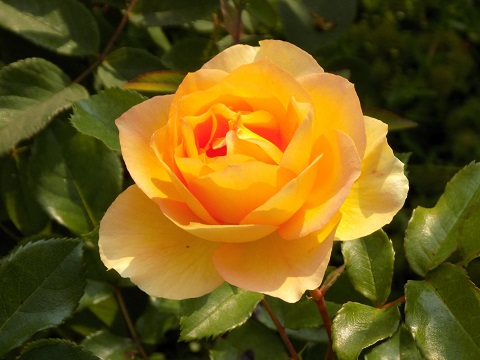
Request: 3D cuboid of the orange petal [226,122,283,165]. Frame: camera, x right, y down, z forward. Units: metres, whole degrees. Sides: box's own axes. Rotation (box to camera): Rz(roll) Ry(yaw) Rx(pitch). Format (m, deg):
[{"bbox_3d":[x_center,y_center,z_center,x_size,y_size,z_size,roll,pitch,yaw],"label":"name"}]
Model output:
[{"bbox_3d":[0.005,-0.012,1.018,0.019,0.015,0.010,-8,34,-2],"label":"orange petal"}]

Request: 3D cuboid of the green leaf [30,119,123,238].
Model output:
[{"bbox_3d":[-0.060,-0.002,1.085,0.031,0.044,0.010,-23,-9,-11],"label":"green leaf"}]

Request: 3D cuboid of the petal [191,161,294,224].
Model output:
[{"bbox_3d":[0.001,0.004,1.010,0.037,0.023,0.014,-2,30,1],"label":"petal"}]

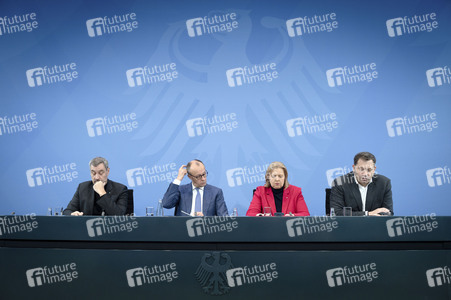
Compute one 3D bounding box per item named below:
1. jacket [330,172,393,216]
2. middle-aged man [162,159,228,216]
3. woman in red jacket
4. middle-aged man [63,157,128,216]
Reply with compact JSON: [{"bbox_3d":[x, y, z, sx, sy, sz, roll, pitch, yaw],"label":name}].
[{"bbox_3d":[1.168,0.497,3.546,0.550,0.627,0.480,-1,-9,7],"label":"jacket"},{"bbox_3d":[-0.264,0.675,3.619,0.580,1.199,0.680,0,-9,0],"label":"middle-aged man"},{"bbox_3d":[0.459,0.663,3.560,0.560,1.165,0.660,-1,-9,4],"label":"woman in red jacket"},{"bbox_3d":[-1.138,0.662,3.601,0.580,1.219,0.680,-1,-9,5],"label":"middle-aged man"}]

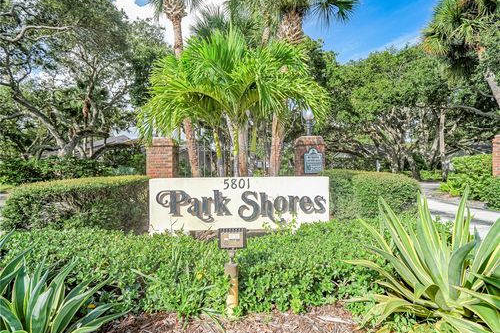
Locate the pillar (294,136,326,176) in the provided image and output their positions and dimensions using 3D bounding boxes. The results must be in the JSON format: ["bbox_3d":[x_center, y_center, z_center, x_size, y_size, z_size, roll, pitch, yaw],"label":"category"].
[{"bbox_3d":[1.635,0.215,6.200,0.640,2.000,0.640,0,0,-9],"label":"pillar"}]

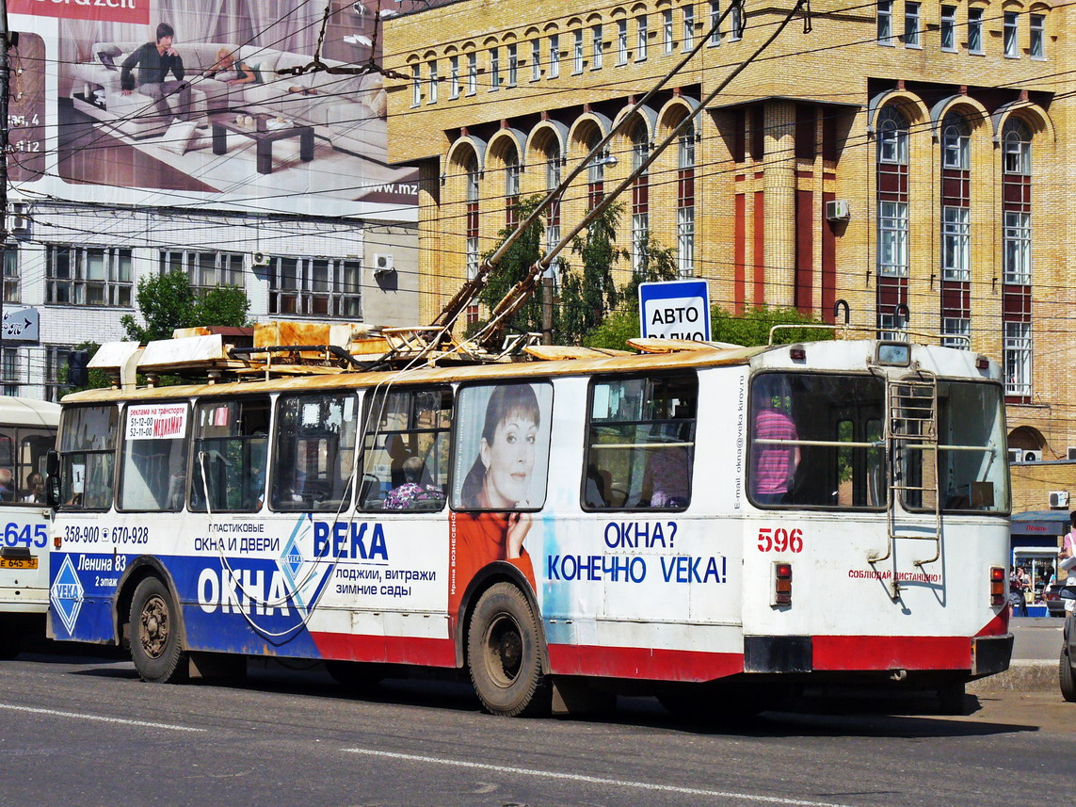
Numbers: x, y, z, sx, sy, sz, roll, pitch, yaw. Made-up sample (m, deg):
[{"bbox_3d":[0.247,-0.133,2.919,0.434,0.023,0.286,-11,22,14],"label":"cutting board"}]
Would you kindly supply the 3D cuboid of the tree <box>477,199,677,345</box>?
[{"bbox_3d":[1.054,-0.569,94.807,5.694,11.043,5.409,0,-2,0],"label":"tree"}]

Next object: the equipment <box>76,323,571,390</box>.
[{"bbox_3d":[-1.895,-0.497,31.044,1.800,0.570,6.750,2,-2,-36],"label":"equipment"}]

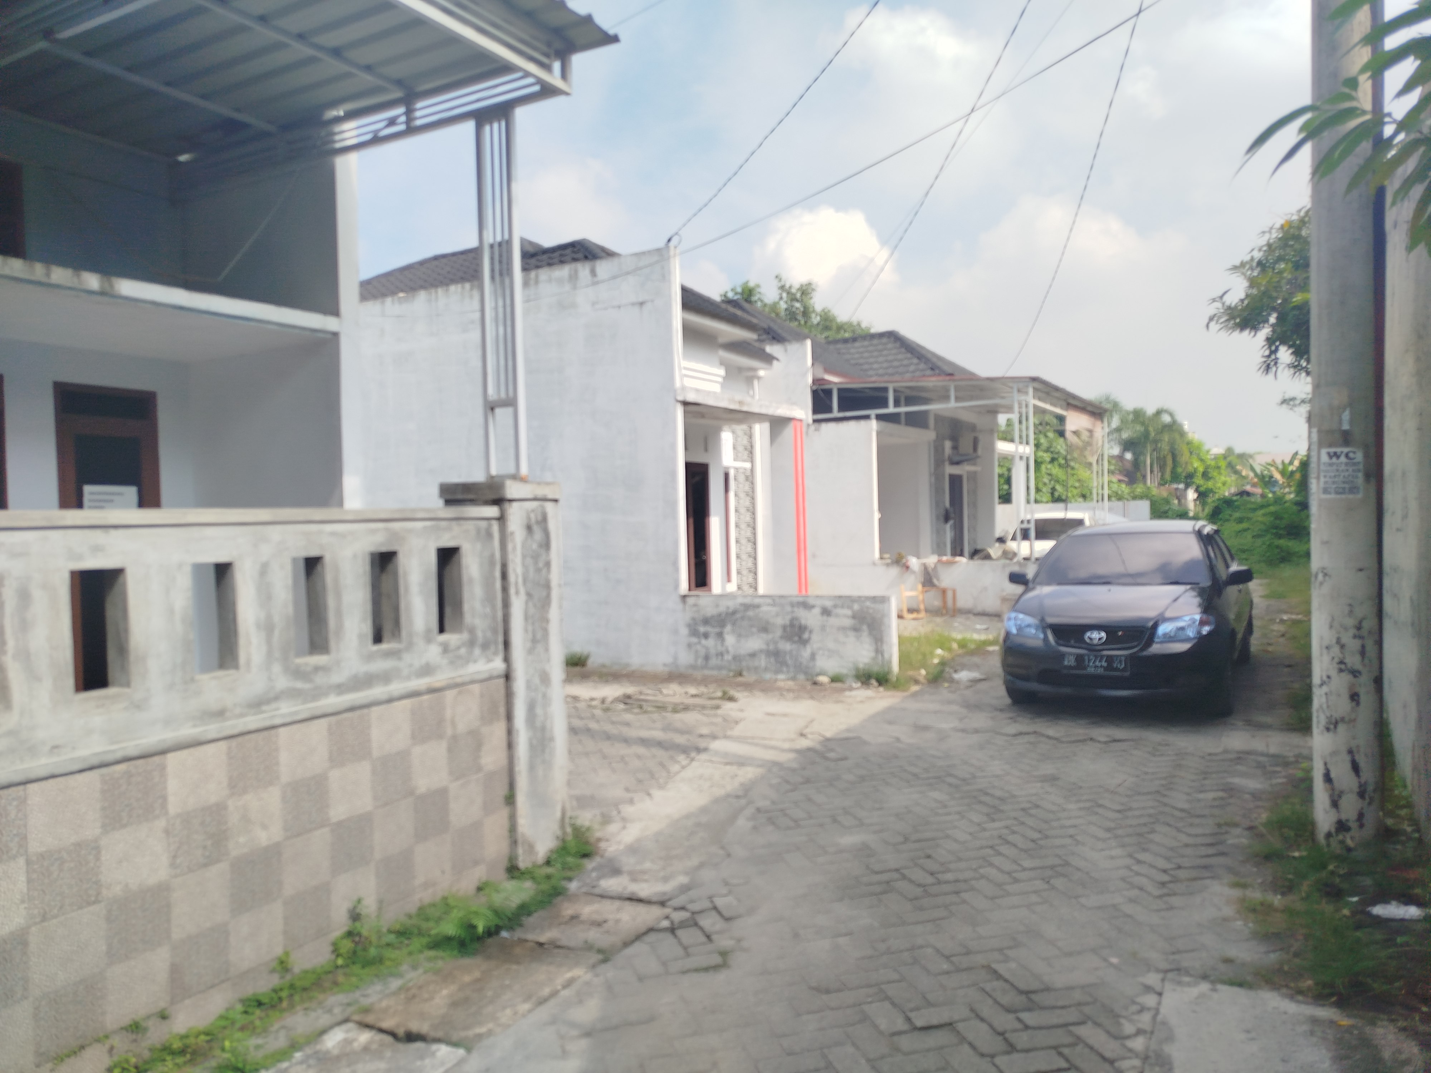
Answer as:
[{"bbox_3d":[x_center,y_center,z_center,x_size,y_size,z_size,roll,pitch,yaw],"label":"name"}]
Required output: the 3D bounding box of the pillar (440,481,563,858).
[{"bbox_3d":[-0.994,0.622,4.697,0.410,1.750,0.400,0,2,30],"label":"pillar"}]

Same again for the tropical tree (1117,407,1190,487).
[{"bbox_3d":[20.383,-3.008,46.077,3.500,5.960,3.500,0,2,30],"label":"tropical tree"}]

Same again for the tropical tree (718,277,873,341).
[{"bbox_3d":[2.331,-3.411,29.110,5.000,8.442,5.000,0,2,30],"label":"tropical tree"}]

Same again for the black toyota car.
[{"bbox_3d":[3.822,0.582,8.989,1.730,1.460,4.250,-1,2,31],"label":"black toyota car"}]

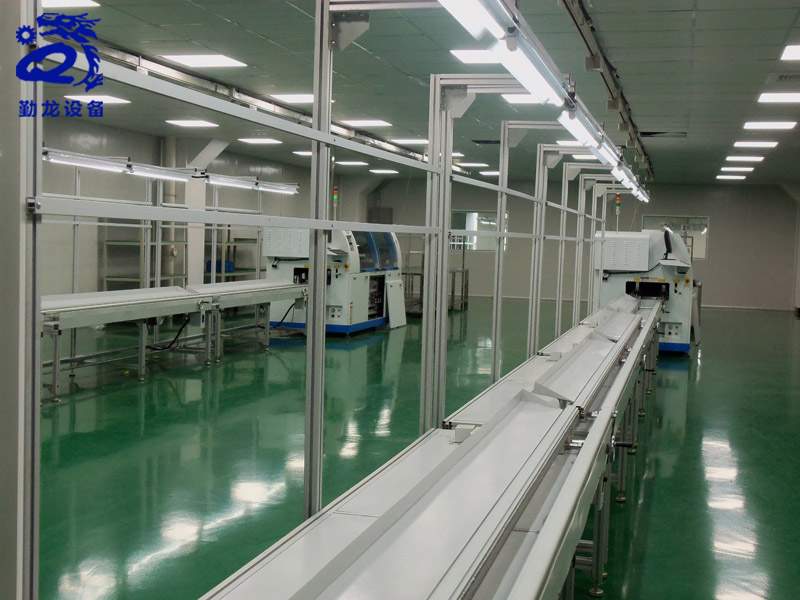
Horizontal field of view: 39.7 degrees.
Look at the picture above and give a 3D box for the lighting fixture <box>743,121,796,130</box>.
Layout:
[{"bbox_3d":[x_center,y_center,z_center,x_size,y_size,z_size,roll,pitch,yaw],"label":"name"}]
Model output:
[{"bbox_3d":[4.241,-2.018,12.724,0.590,0.060,0.590,2,3,14],"label":"lighting fixture"}]

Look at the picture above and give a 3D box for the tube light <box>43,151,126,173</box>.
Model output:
[{"bbox_3d":[-2.523,-1.097,8.931,0.100,0.070,1.230,2,3,14],"label":"tube light"}]

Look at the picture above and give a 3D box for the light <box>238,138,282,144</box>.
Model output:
[{"bbox_3d":[-2.090,-2.429,16.838,0.575,0.050,0.575,3,3,14],"label":"light"}]

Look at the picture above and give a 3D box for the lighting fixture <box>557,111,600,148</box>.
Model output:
[{"bbox_3d":[0.757,-0.711,4.587,0.090,0.070,1.240,3,3,14],"label":"lighting fixture"}]

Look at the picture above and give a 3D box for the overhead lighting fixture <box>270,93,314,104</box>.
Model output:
[{"bbox_3d":[-0.996,-2.091,11.433,0.575,0.050,0.575,3,3,14],"label":"overhead lighting fixture"}]

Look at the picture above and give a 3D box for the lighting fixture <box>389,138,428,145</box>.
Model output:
[{"bbox_3d":[0.204,-2.332,16.265,0.590,0.060,0.590,2,3,14],"label":"lighting fixture"}]

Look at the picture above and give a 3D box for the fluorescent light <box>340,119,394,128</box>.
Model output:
[{"bbox_3d":[-0.401,-2.217,13.848,0.590,0.060,0.590,2,3,14],"label":"fluorescent light"}]

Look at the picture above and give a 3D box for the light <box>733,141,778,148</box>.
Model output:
[{"bbox_3d":[4.839,-2.129,15.088,0.590,0.060,0.590,2,3,14],"label":"light"}]

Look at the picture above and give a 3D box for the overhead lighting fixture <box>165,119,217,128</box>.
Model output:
[{"bbox_3d":[-2.683,-2.313,14.444,0.575,0.050,0.575,3,3,14],"label":"overhead lighting fixture"}]

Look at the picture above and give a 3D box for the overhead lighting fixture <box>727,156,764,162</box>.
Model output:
[{"bbox_3d":[5.426,-2.228,17.419,0.575,0.050,0.575,3,3,14],"label":"overhead lighting fixture"}]

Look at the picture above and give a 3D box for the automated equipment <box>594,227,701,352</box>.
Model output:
[{"bbox_3d":[3.438,-0.174,15.438,1.240,1.570,2.900,3,3,14],"label":"automated equipment"}]

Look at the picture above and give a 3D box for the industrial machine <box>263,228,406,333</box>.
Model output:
[{"bbox_3d":[-0.939,-0.380,16.673,1.260,1.570,2.900,3,3,14],"label":"industrial machine"}]

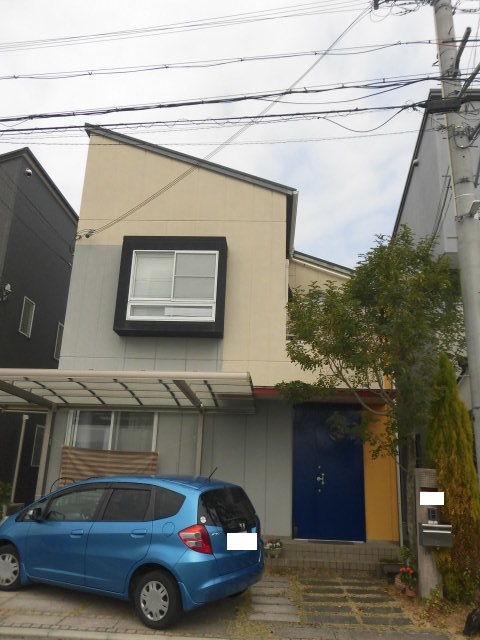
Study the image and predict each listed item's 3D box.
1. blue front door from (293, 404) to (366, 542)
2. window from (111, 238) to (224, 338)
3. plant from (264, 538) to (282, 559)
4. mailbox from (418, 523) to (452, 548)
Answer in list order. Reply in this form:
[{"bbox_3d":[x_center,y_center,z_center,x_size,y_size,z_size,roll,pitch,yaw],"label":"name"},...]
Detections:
[{"bbox_3d":[1.574,2.675,9.193,1.250,2.310,0.100,1,-16,3],"label":"blue front door"},{"bbox_3d":[-1.291,-0.642,10.026,2.020,1.900,0.430,1,-16,3],"label":"window"},{"bbox_3d":[0.542,3.718,8.436,0.301,0.303,0.270,1,-16,3],"label":"plant"},{"bbox_3d":[2.692,2.947,7.099,0.375,0.260,0.160,1,-16,3],"label":"mailbox"}]

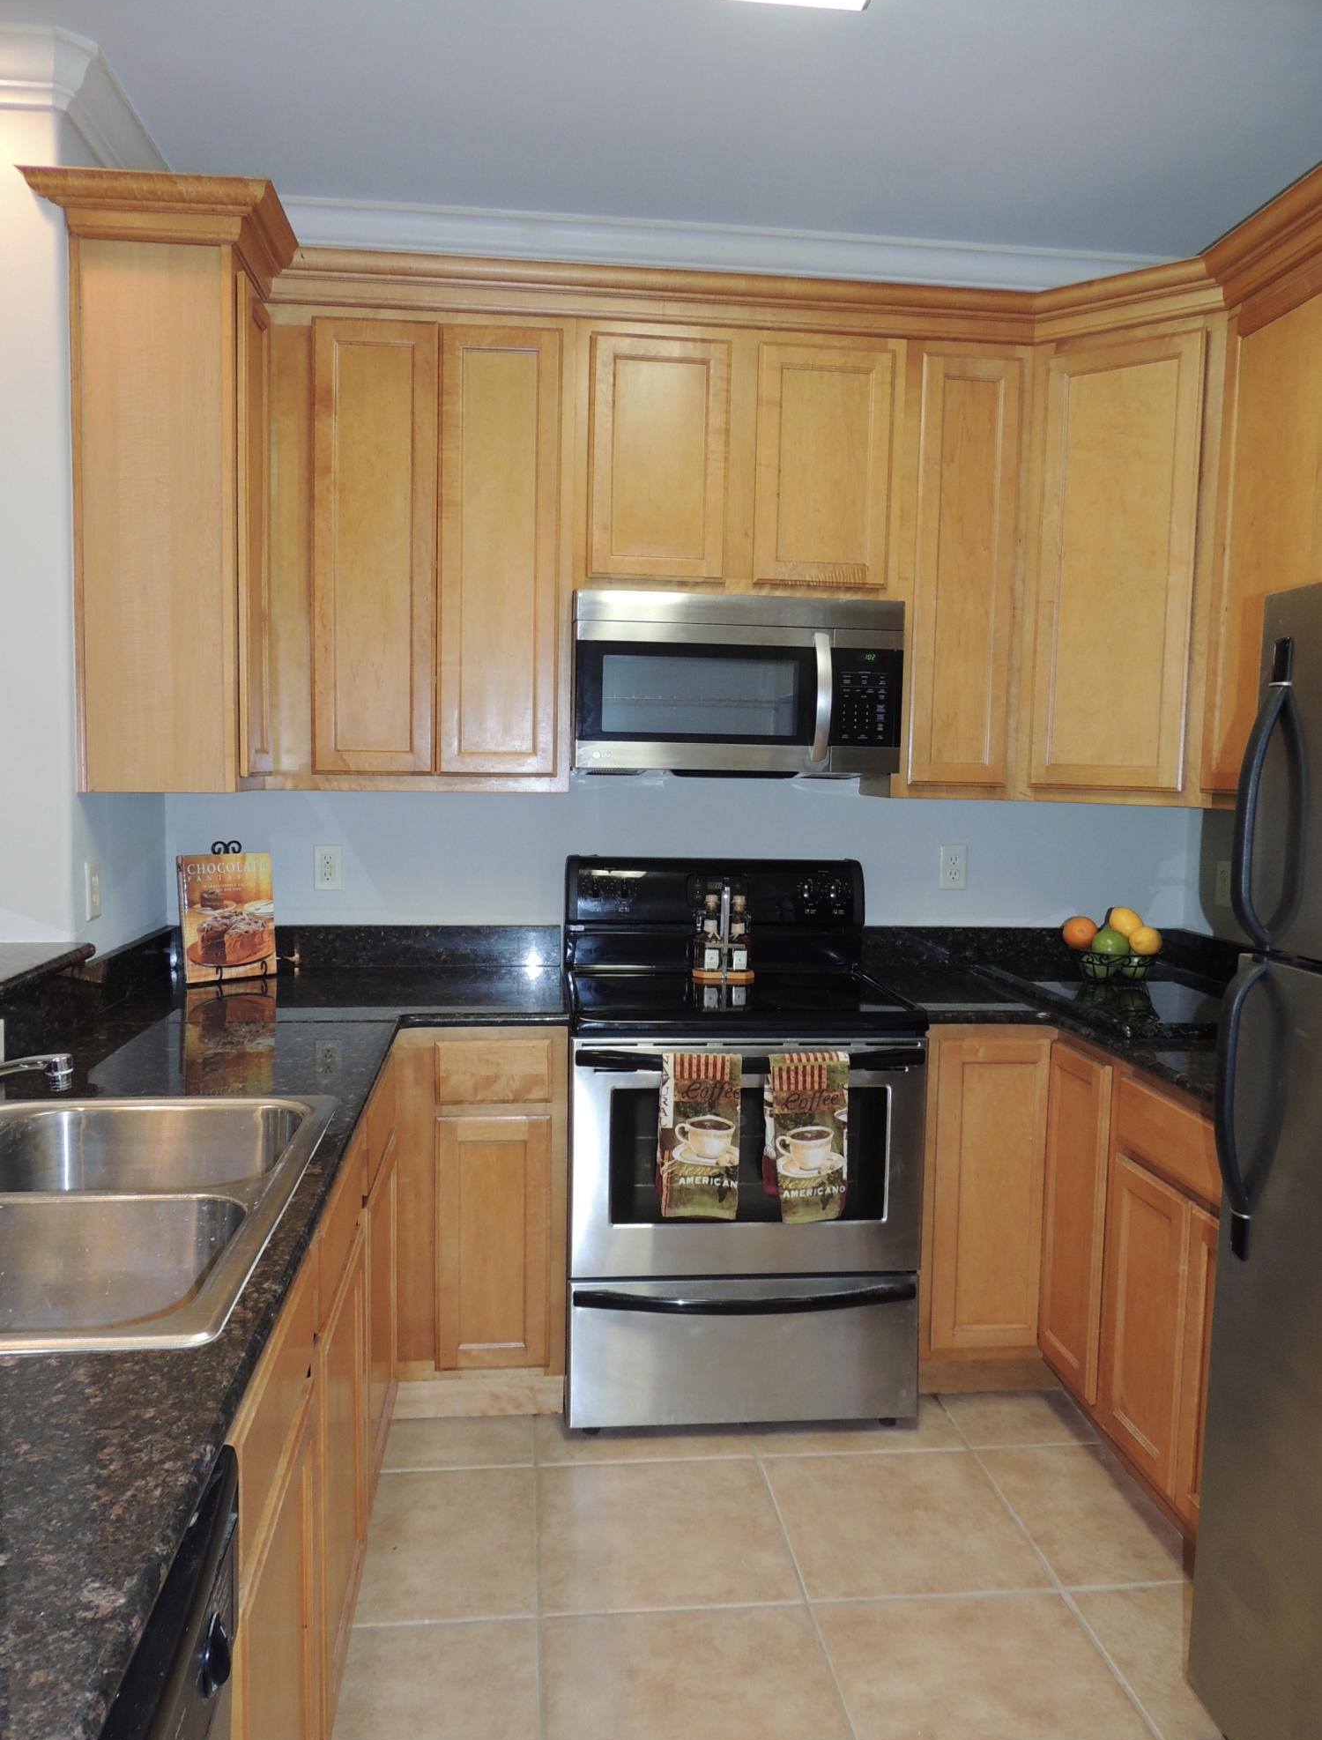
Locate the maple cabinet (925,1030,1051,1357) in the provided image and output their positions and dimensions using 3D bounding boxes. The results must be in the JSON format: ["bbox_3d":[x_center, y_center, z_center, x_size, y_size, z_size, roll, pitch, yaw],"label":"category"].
[{"bbox_3d":[0.720,0.717,2.691,0.254,0.702,0.026,0,4,-6],"label":"maple cabinet"}]

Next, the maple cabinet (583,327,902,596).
[{"bbox_3d":[0.168,-0.939,2.978,0.755,0.595,0.330,1,5,-6],"label":"maple cabinet"}]

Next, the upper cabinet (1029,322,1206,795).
[{"bbox_3d":[1.045,-0.688,2.803,0.340,1.002,0.025,5,6,37],"label":"upper cabinet"}]

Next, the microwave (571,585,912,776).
[{"bbox_3d":[0.164,-0.433,2.970,0.758,0.408,0.400,0,4,-6],"label":"microwave"}]

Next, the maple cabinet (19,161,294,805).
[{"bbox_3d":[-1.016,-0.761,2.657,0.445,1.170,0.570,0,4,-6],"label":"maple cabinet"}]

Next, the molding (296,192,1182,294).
[{"bbox_3d":[0.140,-1.547,3.040,2.570,0.087,0.087,0,4,-6],"label":"molding"}]

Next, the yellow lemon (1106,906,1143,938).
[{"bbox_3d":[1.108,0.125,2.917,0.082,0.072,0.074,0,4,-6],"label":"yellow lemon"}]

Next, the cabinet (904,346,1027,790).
[{"bbox_3d":[0.720,-0.703,2.905,0.238,1.002,0.025,1,5,-6],"label":"cabinet"}]

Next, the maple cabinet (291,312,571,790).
[{"bbox_3d":[-0.542,-0.721,2.914,0.651,1.068,0.323,0,4,-6],"label":"maple cabinet"}]

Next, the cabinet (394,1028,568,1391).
[{"bbox_3d":[-0.409,0.696,2.901,0.370,0.785,0.625,1,5,-6],"label":"cabinet"}]

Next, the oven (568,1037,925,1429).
[{"bbox_3d":[0.159,0.743,2.890,0.757,0.860,0.660,1,5,-6],"label":"oven"}]

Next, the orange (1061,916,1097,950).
[{"bbox_3d":[0.993,0.150,2.904,0.084,0.083,0.084,1,5,-6],"label":"orange"}]

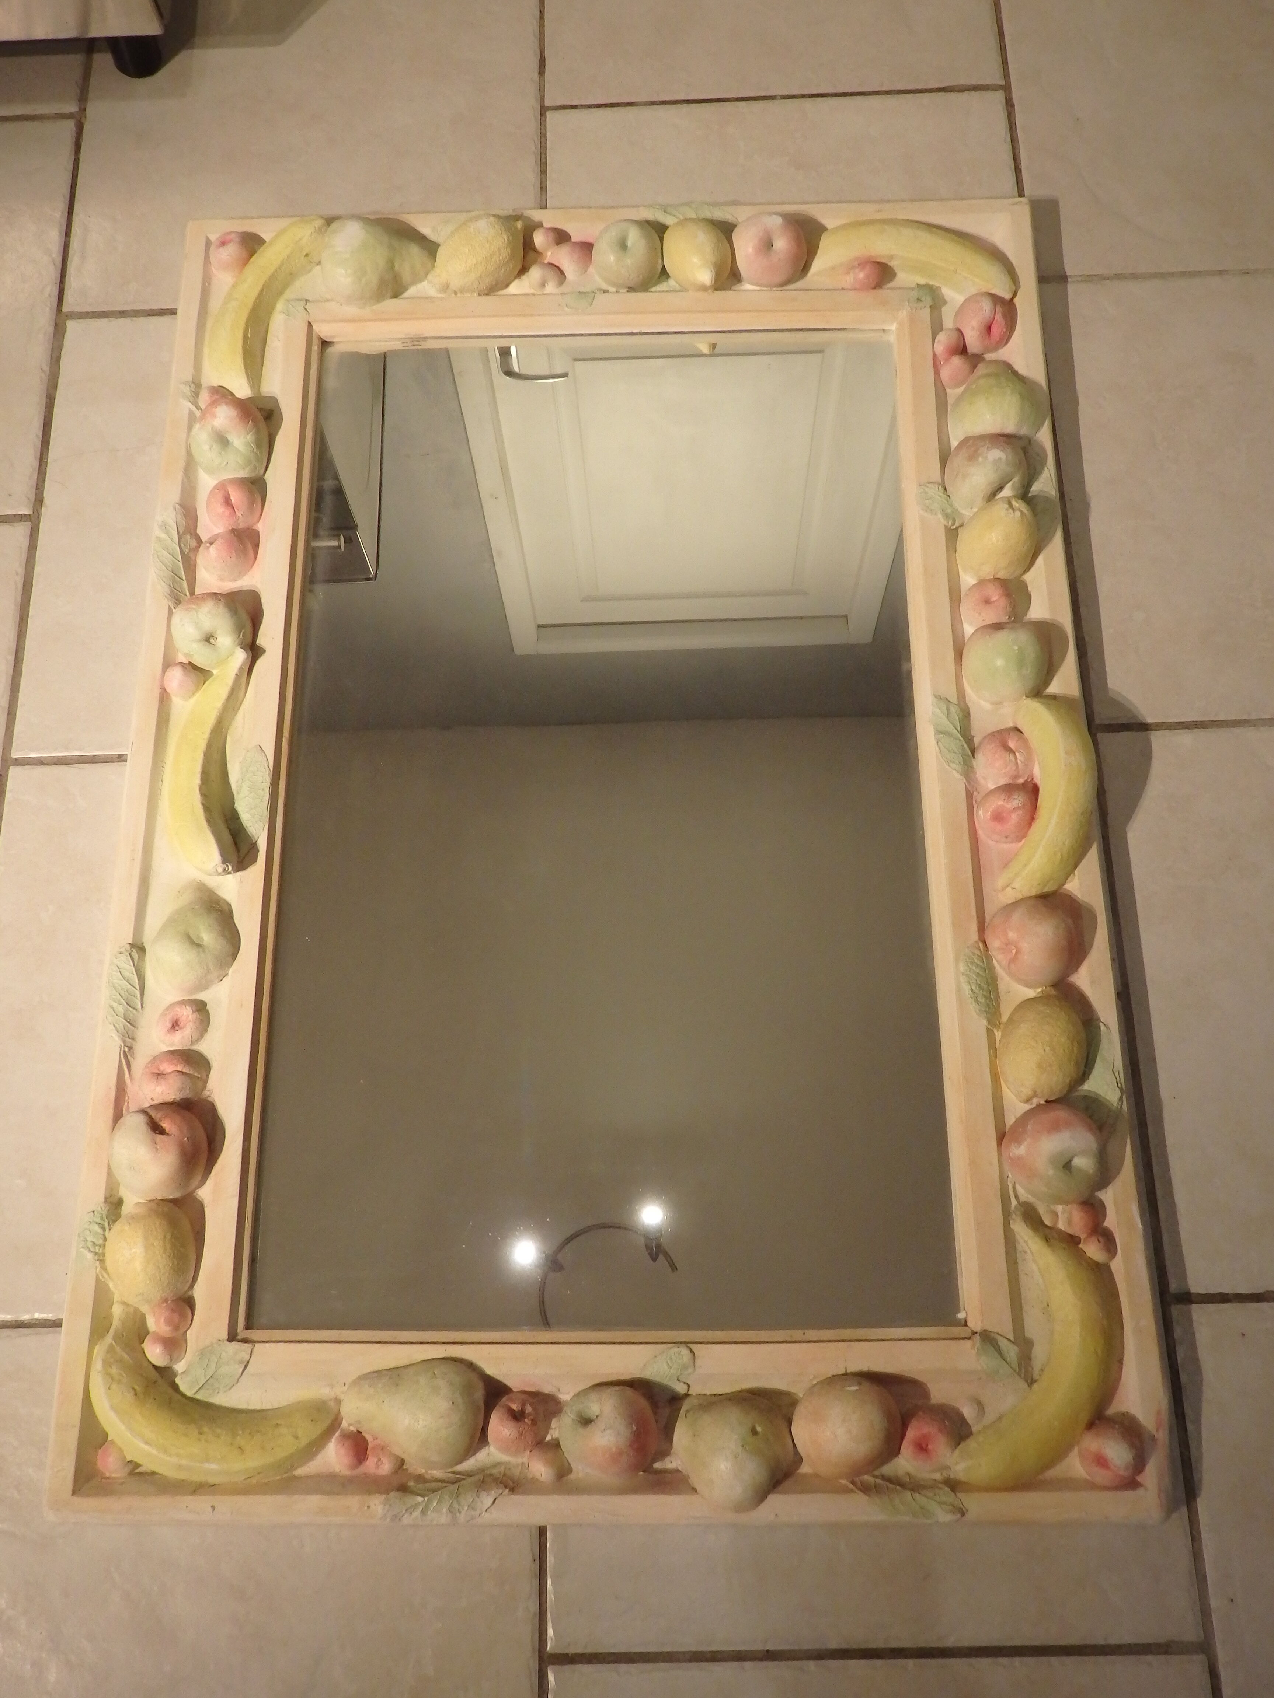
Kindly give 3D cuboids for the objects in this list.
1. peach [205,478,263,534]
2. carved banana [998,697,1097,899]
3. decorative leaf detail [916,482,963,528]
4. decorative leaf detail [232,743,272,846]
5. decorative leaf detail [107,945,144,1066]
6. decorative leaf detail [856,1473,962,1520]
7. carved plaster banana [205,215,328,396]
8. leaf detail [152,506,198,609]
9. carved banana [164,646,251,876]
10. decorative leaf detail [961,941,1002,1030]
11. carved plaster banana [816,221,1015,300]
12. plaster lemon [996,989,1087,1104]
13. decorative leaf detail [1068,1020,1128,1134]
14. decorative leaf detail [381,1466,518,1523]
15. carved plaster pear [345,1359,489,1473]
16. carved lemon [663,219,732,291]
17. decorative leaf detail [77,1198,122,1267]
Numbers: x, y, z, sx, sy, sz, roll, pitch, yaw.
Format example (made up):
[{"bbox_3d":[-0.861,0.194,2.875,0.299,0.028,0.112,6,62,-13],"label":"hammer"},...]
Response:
[{"bbox_3d":[-0.342,-0.292,1.249,0.047,0.038,0.048,-2,71,1],"label":"peach"},{"bbox_3d":[0.289,-0.031,1.027,0.059,0.034,0.150,12,72,6],"label":"carved banana"},{"bbox_3d":[0.226,-0.257,1.109,0.027,0.010,0.042,-23,72,-6],"label":"decorative leaf detail"},{"bbox_3d":[-0.305,-0.043,1.169,0.030,0.012,0.087,-2,71,1],"label":"decorative leaf detail"},{"bbox_3d":[-0.349,0.106,1.005,0.027,0.010,0.086,-5,71,0],"label":"decorative leaf detail"},{"bbox_3d":[0.161,0.393,0.893,0.077,0.010,0.025,6,72,4],"label":"decorative leaf detail"},{"bbox_3d":[-0.333,-0.487,1.309,0.065,0.045,0.188,15,73,7],"label":"carved plaster banana"},{"bbox_3d":[-0.389,-0.245,1.235,0.034,0.012,0.097,-1,71,1],"label":"leaf detail"},{"bbox_3d":[-0.310,-0.061,1.057,0.056,0.034,0.175,-2,71,1],"label":"carved banana"},{"bbox_3d":[0.232,0.092,0.992,0.023,0.010,0.060,-6,71,0],"label":"decorative leaf detail"},{"bbox_3d":[0.250,-0.526,1.304,0.178,0.042,0.063,10,72,5],"label":"carved plaster banana"},{"bbox_3d":[0.296,0.144,1.075,0.065,0.052,0.077,-4,71,1],"label":"plaster lemon"},{"bbox_3d":[0.336,0.166,1.079,0.038,0.012,0.087,-5,71,0],"label":"decorative leaf detail"},{"bbox_3d":[-0.127,0.441,1.000,0.097,0.014,0.032,-8,71,-1],"label":"decorative leaf detail"},{"bbox_3d":[-0.139,0.351,0.913,0.088,0.043,0.062,3,72,3],"label":"carved plaster pear"},{"bbox_3d":[0.048,-0.476,1.182,0.054,0.044,0.064,-2,71,1],"label":"carved lemon"},{"bbox_3d":[-0.351,0.250,0.957,0.024,0.010,0.042,-6,71,0],"label":"decorative leaf detail"}]

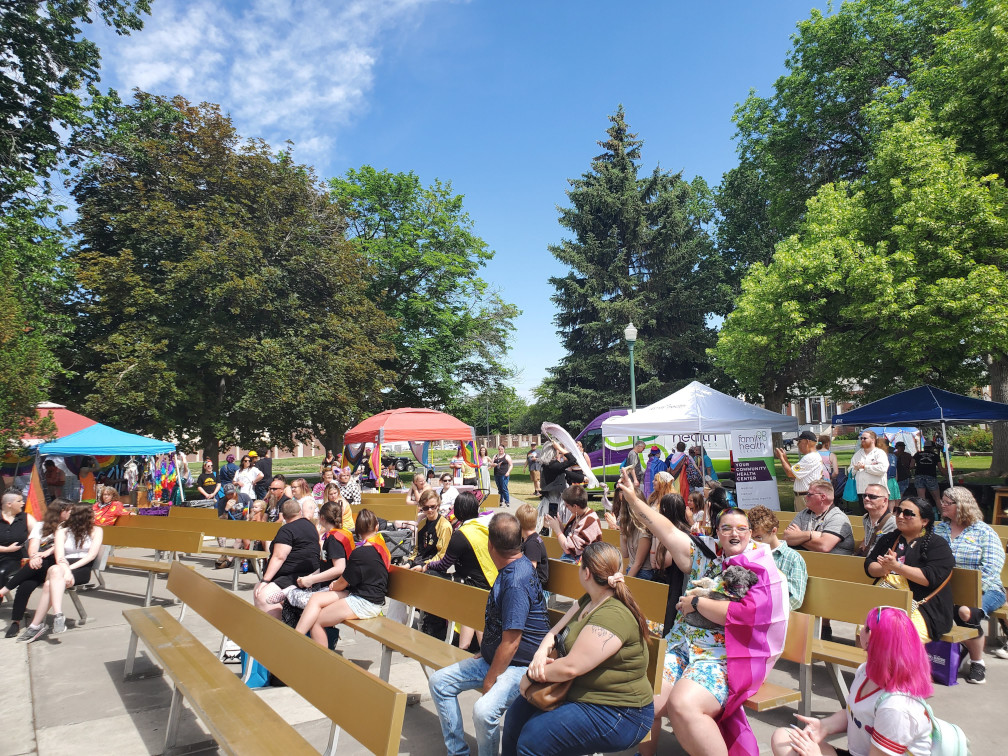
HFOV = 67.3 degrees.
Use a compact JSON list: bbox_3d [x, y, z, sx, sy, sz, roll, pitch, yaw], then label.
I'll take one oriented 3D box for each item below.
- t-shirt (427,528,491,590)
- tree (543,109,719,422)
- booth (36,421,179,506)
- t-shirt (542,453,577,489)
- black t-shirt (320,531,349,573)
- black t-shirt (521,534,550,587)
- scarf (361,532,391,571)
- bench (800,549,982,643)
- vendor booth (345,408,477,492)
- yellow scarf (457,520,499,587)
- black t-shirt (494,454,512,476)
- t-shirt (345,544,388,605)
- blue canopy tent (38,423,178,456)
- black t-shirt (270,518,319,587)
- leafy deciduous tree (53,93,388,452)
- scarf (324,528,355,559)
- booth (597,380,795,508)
[{"bbox_3d":[-0.348,1.482,6.200,0.460,0.540,0.460,-1,-5,-3],"label":"t-shirt"},{"bbox_3d":[6.631,-4.517,40.000,9.200,20.000,9.000,-1,-5,0],"label":"tree"},{"bbox_3d":[-8.801,2.284,16.520,2.950,2.580,2.950,1,-6,-33],"label":"booth"},{"bbox_3d":[1.012,1.686,13.800,0.500,0.620,0.360,-5,-6,30],"label":"t-shirt"},{"bbox_3d":[-1.480,1.594,6.650,0.260,0.480,0.400,1,-5,-22],"label":"black t-shirt"},{"bbox_3d":[0.215,1.320,5.520,0.220,0.430,0.360,-4,-6,24],"label":"black t-shirt"},{"bbox_3d":[-1.023,1.370,5.980,0.220,0.310,0.330,1,-5,-22],"label":"scarf"},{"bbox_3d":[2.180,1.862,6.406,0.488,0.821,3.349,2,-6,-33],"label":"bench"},{"bbox_3d":[-2.392,2.151,19.194,2.950,2.780,2.950,1,-6,-32],"label":"vendor booth"},{"bbox_3d":[-0.224,1.533,6.650,0.380,0.600,0.290,2,-7,-41],"label":"yellow scarf"},{"bbox_3d":[-0.033,2.392,20.700,0.450,0.620,0.300,-4,-6,27],"label":"black t-shirt"},{"bbox_3d":[-1.093,1.562,6.020,0.280,0.480,0.390,-4,-5,14],"label":"t-shirt"},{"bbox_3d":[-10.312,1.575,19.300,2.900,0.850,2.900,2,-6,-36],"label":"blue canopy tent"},{"bbox_3d":[-1.859,1.549,6.720,0.380,0.660,0.520,-2,-5,6],"label":"black t-shirt"},{"bbox_3d":[-13.463,-4.207,36.998,15.200,19.000,15.200,-2,-5,0],"label":"leafy deciduous tree"},{"bbox_3d":[-1.445,1.462,6.650,0.220,0.290,0.340,1,-5,-22],"label":"scarf"},{"bbox_3d":[4.407,1.587,17.131,3.050,3.030,3.050,2,-6,-32],"label":"booth"}]

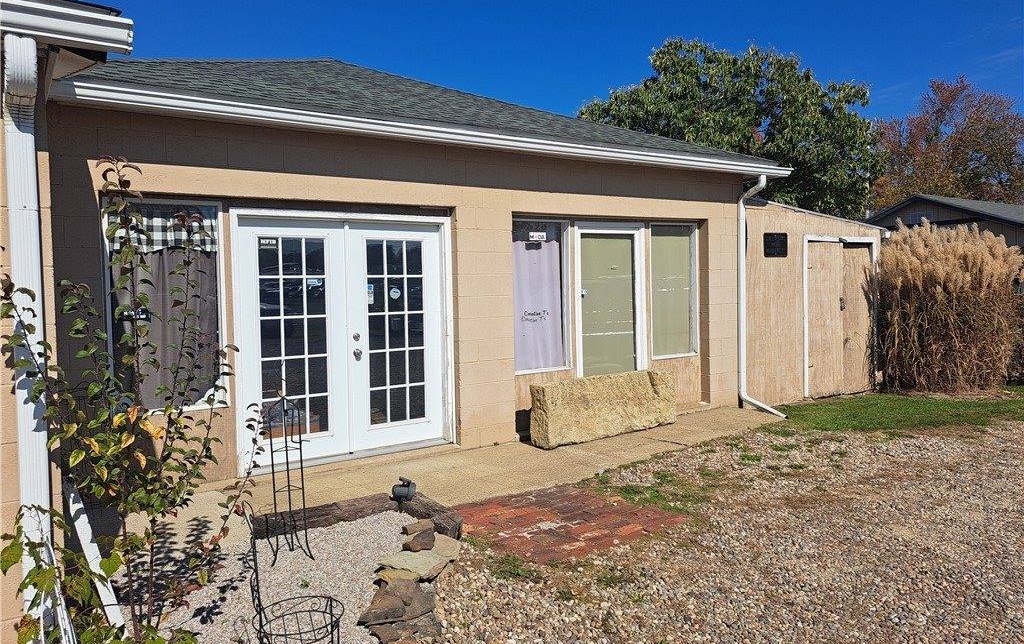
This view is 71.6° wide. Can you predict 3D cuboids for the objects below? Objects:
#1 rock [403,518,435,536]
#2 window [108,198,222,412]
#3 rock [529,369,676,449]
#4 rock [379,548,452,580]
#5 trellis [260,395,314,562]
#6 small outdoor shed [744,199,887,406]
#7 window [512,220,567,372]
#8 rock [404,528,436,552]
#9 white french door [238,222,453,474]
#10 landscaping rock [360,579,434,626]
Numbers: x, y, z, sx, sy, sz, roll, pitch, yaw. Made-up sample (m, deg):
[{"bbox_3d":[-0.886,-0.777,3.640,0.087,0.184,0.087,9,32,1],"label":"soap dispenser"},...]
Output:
[{"bbox_3d":[-0.562,1.235,4.267,0.200,0.070,0.130,-2,3,-8],"label":"rock"},{"bbox_3d":[-2.519,-0.121,5.200,0.790,1.550,0.100,-3,3,-33],"label":"window"},{"bbox_3d":[0.945,0.827,7.079,1.770,0.580,0.320,-3,4,-38],"label":"rock"},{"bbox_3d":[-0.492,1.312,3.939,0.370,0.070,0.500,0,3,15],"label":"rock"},{"bbox_3d":[-1.247,0.861,3.943,0.260,0.898,0.240,-2,3,-18],"label":"trellis"},{"bbox_3d":[3.367,-0.329,10.752,3.283,2.616,2.800,-3,3,-34],"label":"small outdoor shed"},{"bbox_3d":[0.264,-0.261,7.221,0.764,1.522,0.100,-3,3,-34],"label":"window"},{"bbox_3d":[-0.528,1.244,4.045,0.180,0.085,0.140,-2,3,-13],"label":"rock"},{"bbox_3d":[-1.340,0.129,5.995,1.890,2.040,0.120,-3,3,-33],"label":"white french door"},{"bbox_3d":[-0.527,1.321,3.354,0.330,0.085,0.380,-1,3,-6],"label":"landscaping rock"}]

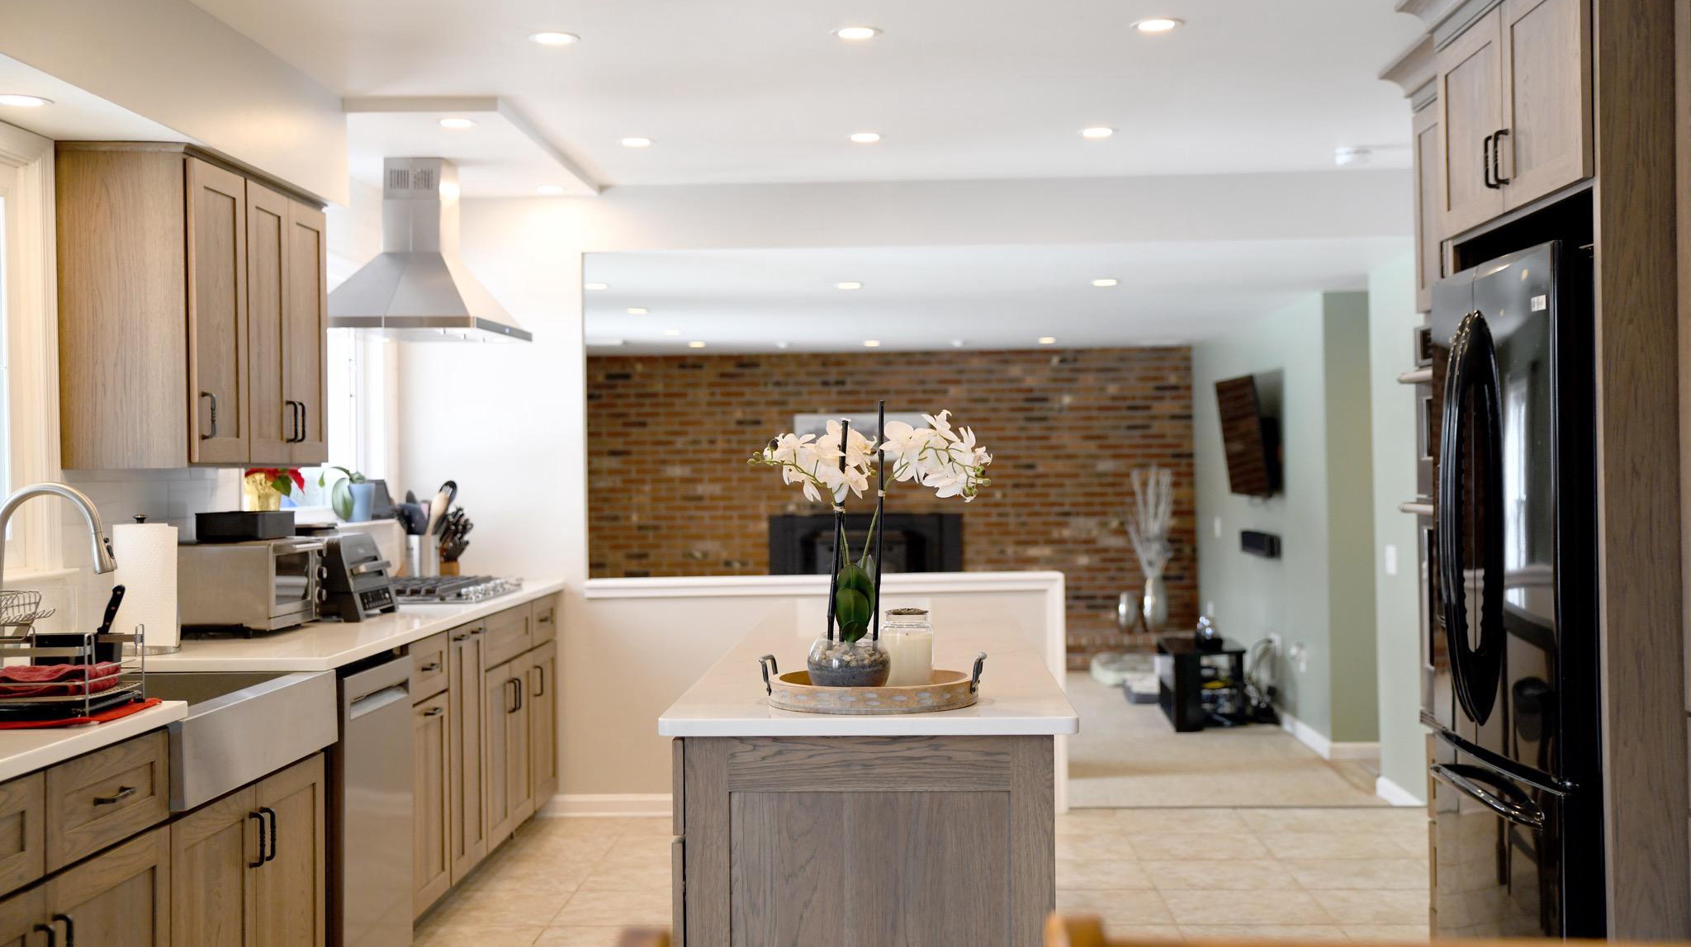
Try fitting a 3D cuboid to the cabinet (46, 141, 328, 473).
[{"bbox_3d":[-1.671,-0.398,5.161,0.325,0.772,1.028,-1,0,2],"label":"cabinet"}]

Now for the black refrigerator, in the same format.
[{"bbox_3d":[1.754,0.422,4.155,0.830,1.730,0.920,-1,0,2],"label":"black refrigerator"}]

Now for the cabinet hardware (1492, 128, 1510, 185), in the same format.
[{"bbox_3d":[1.359,-0.657,4.091,0.034,0.114,0.013,-1,0,2],"label":"cabinet hardware"}]

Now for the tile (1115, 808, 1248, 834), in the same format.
[{"bbox_3d":[1.238,1.293,7.297,0.451,0.010,0.512,-1,0,2],"label":"tile"}]

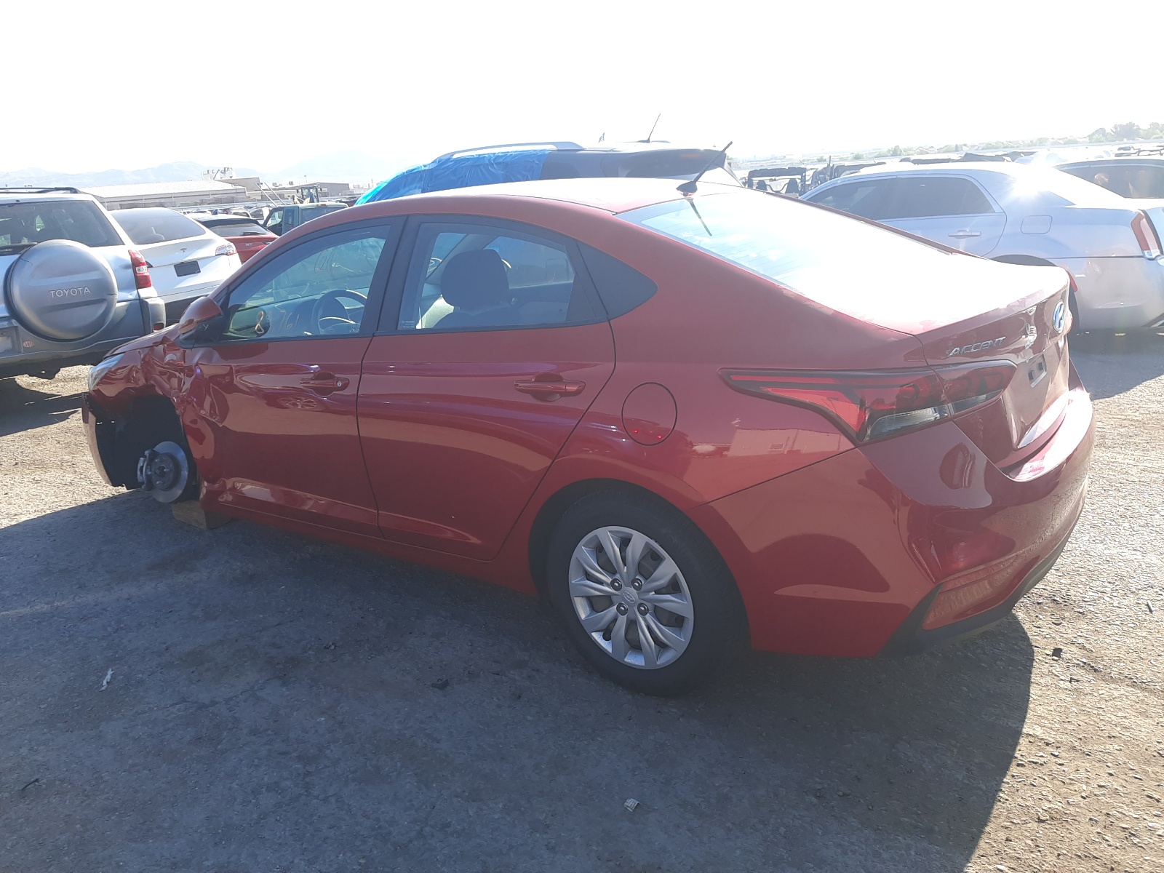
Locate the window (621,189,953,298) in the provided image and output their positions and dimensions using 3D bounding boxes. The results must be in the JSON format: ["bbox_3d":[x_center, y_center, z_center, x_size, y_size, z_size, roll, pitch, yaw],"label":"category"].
[{"bbox_3d":[0.679,-0.628,2.705,0.810,0.090,1.220,29,31,27],"label":"window"}]

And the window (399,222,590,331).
[{"bbox_3d":[-0.259,-0.482,2.614,0.790,0.370,0.060,8,-5,36],"label":"window"}]

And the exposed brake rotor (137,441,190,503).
[{"bbox_3d":[-1.902,0.167,3.988,0.285,0.280,0.080,3,17,25],"label":"exposed brake rotor"}]

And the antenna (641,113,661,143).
[{"bbox_3d":[0.599,-2.668,7.577,0.200,0.270,0.060,8,20,34],"label":"antenna"}]

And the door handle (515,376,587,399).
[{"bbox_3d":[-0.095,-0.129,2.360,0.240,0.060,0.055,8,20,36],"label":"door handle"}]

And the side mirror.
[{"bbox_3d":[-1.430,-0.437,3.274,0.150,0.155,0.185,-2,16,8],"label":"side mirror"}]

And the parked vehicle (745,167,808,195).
[{"bbox_3d":[4.495,-5.196,20.149,1.600,1.900,3.100,0,17,13],"label":"parked vehicle"}]

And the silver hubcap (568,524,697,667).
[{"bbox_3d":[0.170,0.439,2.468,0.410,0.410,0.150,8,20,36],"label":"silver hubcap"}]

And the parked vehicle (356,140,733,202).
[{"bbox_3d":[-0.807,-1.955,8.832,4.600,1.700,1.840,8,20,34],"label":"parked vehicle"}]

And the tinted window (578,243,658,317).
[{"bbox_3d":[0.085,-0.422,2.362,0.290,0.215,0.045,5,-6,30],"label":"tinted window"}]

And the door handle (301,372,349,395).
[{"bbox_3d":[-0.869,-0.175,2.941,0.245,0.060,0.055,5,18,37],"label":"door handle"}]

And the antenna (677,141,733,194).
[{"bbox_3d":[0.394,-0.867,2.845,0.210,0.155,0.055,8,20,36],"label":"antenna"}]

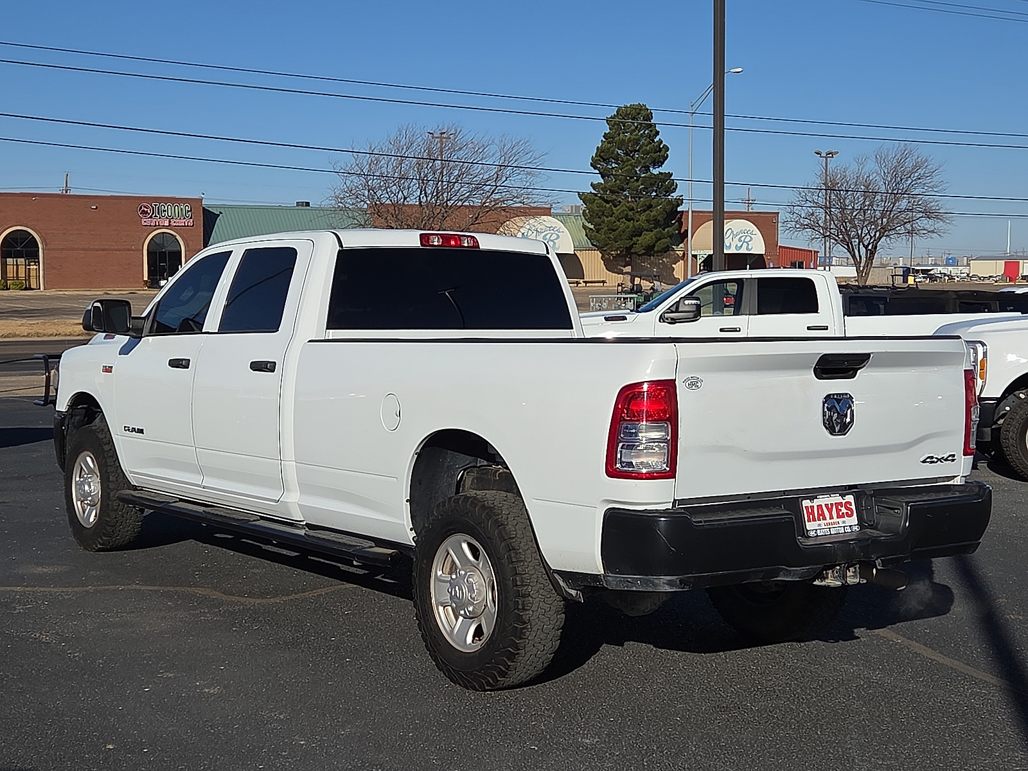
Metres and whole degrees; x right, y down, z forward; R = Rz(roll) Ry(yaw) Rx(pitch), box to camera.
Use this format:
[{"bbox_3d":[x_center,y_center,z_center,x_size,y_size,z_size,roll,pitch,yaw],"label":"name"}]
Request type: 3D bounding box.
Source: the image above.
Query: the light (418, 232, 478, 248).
[{"bbox_3d":[-0.343,-0.750,8.192,0.350,0.070,0.060,-2,4,-35],"label":"light"}]

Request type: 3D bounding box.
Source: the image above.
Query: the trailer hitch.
[{"bbox_3d":[1.329,0.727,6.041,0.340,0.100,0.240,-2,4,-35],"label":"trailer hitch"}]

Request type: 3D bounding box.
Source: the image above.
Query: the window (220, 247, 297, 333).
[{"bbox_3d":[-1.363,-0.506,8.433,0.070,0.480,0.720,19,-8,-35],"label":"window"}]

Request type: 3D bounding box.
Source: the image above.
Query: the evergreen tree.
[{"bbox_3d":[9.280,-15.084,125.000,8.200,14.600,8.200,0,4,4],"label":"evergreen tree"}]

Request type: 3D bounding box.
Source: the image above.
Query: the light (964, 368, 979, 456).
[{"bbox_3d":[1.952,0.112,6.872,0.180,0.375,0.190,-2,4,-36],"label":"light"}]

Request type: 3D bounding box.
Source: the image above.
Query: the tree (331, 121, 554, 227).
[{"bbox_3d":[-4.055,-9.650,85.000,12.200,9.000,11.000,0,4,0],"label":"tree"}]

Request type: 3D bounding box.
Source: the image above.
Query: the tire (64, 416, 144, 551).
[{"bbox_3d":[-2.652,0.652,10.208,0.280,0.825,0.830,-2,4,-36],"label":"tire"}]

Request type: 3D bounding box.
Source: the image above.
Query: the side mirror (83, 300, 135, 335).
[{"bbox_3d":[-2.307,-0.389,8.902,0.255,0.200,0.170,-2,4,-35],"label":"side mirror"}]

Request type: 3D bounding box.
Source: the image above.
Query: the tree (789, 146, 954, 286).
[{"bbox_3d":[25.907,-12.293,115.000,12.000,10.700,11.500,1,5,12],"label":"tree"}]

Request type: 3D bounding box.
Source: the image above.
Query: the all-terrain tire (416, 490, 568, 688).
[{"bbox_3d":[-0.113,0.847,6.508,0.265,0.825,0.825,-2,4,-35],"label":"all-terrain tire"}]

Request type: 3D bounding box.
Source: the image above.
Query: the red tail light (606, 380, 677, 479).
[{"bbox_3d":[0.456,0.152,5.566,0.200,0.355,0.160,-2,4,-35],"label":"red tail light"}]

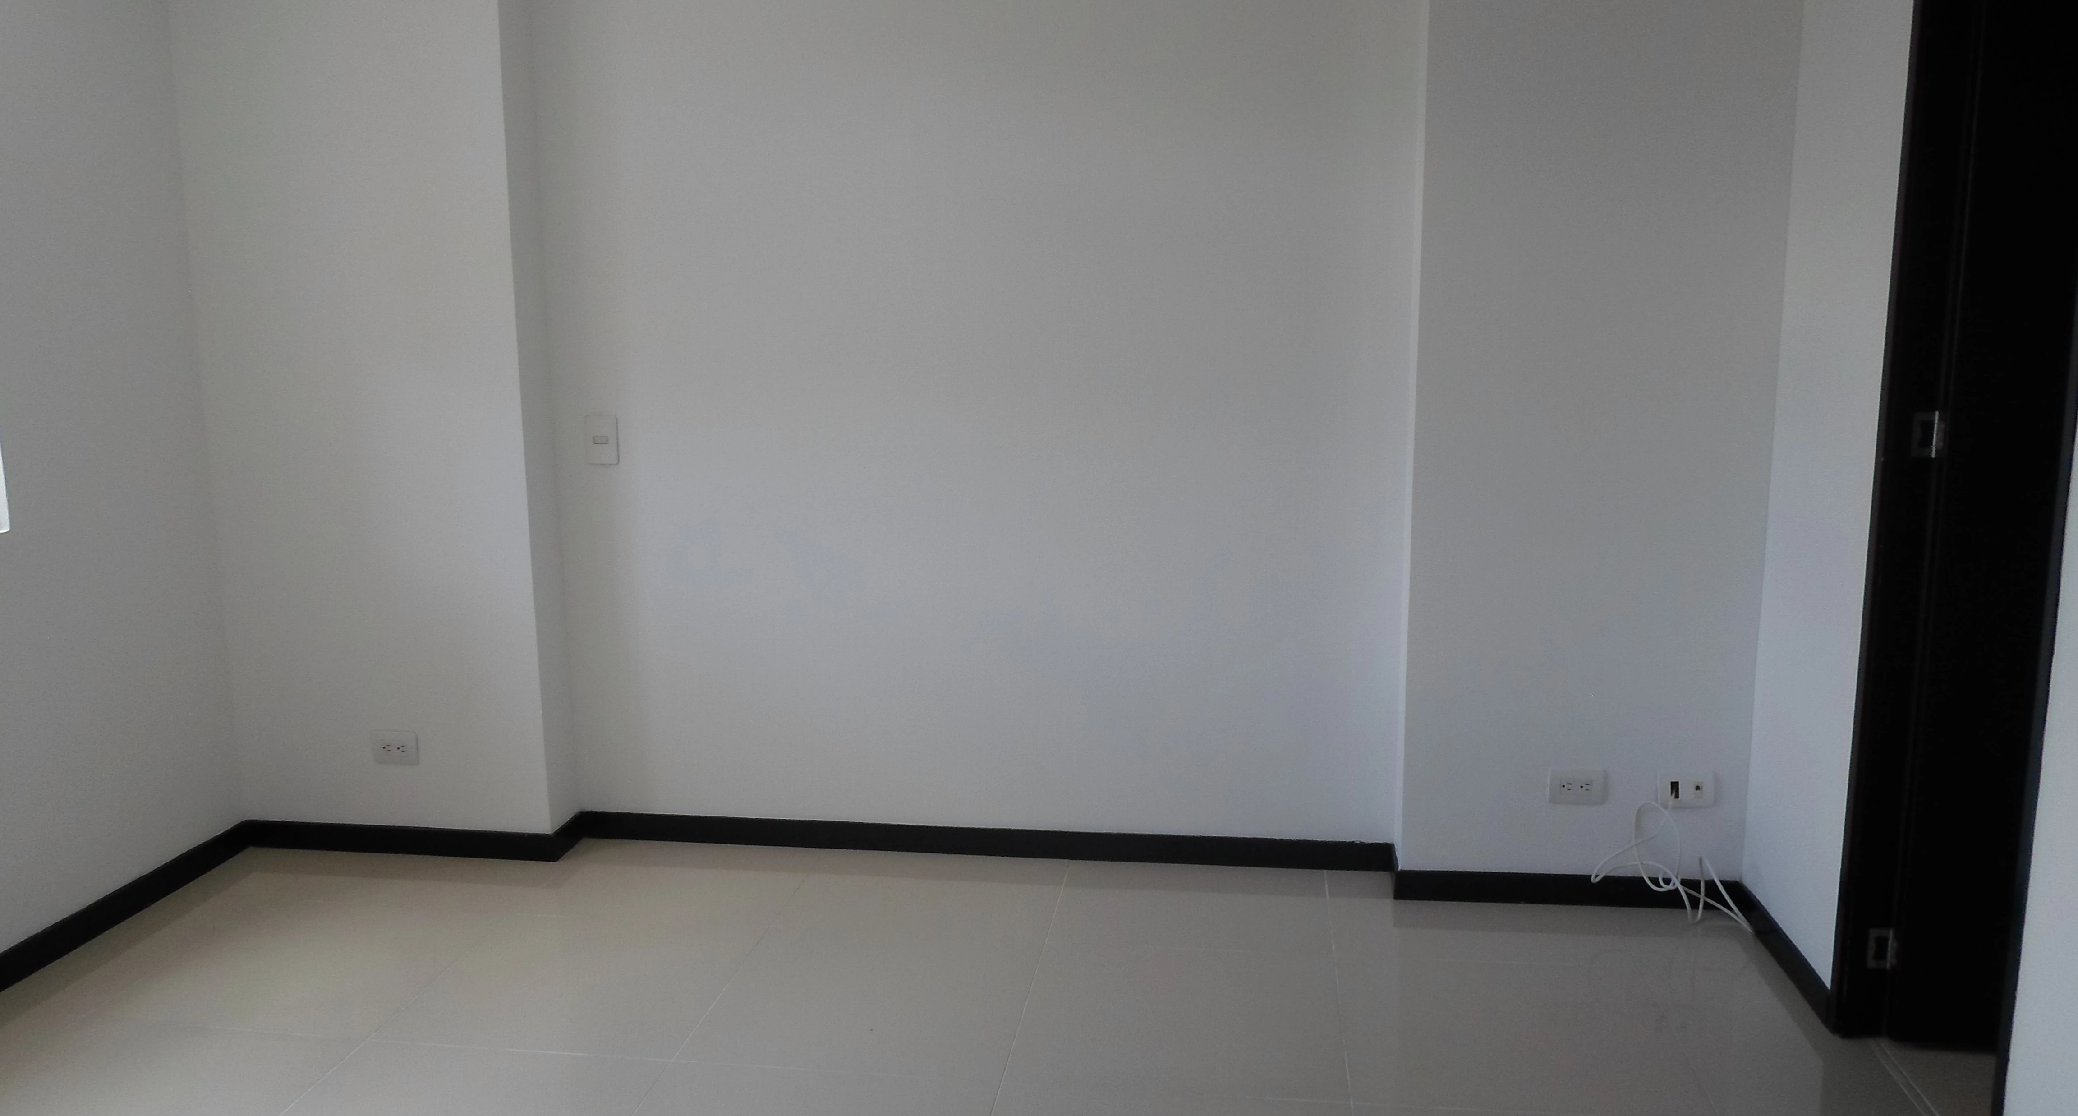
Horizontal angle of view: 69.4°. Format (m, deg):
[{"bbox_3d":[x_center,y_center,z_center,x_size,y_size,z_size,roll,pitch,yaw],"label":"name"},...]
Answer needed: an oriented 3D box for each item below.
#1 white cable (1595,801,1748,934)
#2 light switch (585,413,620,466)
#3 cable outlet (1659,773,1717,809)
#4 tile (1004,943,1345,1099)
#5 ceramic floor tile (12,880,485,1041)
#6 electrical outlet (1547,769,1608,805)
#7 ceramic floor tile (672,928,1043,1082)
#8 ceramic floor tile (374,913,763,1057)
[{"bbox_3d":[1.368,0.670,3.247,0.320,0.275,0.140,1,10,8],"label":"white cable"},{"bbox_3d":[-1.072,-0.289,3.680,0.078,0.120,0.012,1,10,8],"label":"light switch"},{"bbox_3d":[1.415,0.506,3.276,0.120,0.077,0.012,1,10,8],"label":"cable outlet"},{"bbox_3d":[0.277,0.886,2.908,0.602,0.010,0.592,1,10,8],"label":"tile"},{"bbox_3d":[-1.552,0.857,3.161,0.640,0.010,0.592,1,10,8],"label":"ceramic floor tile"},{"bbox_3d":[1.188,0.506,3.309,0.120,0.077,0.012,1,10,8],"label":"electrical outlet"},{"bbox_3d":[-0.323,0.876,2.991,0.602,0.010,0.592,1,10,8],"label":"ceramic floor tile"},{"bbox_3d":[-0.923,0.867,3.074,0.602,0.010,0.592,1,10,8],"label":"ceramic floor tile"}]

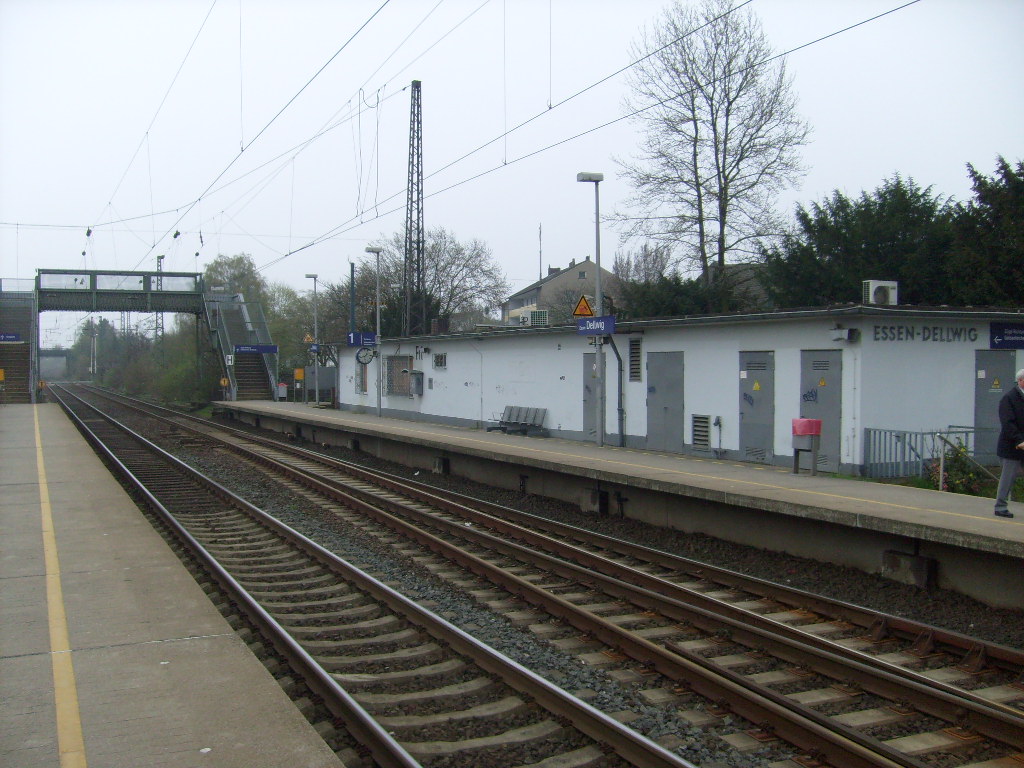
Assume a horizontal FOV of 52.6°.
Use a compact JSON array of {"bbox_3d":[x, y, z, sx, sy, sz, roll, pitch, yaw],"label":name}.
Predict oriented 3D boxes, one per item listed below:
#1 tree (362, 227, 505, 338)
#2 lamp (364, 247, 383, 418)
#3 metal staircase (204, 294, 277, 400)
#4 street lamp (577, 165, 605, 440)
[{"bbox_3d":[-4.108,-3.602,57.090,7.900,10.029,7.600,-1,1,-25],"label":"tree"},{"bbox_3d":[-4.548,-1.675,34.000,0.500,5.650,0.240,-1,1,-25],"label":"lamp"},{"bbox_3d":[-15.826,-2.334,59.271,2.400,6.300,10.600,-1,1,-25],"label":"metal staircase"},{"bbox_3d":[1.621,-1.529,21.250,0.500,5.650,0.240,-1,1,-25],"label":"street lamp"}]

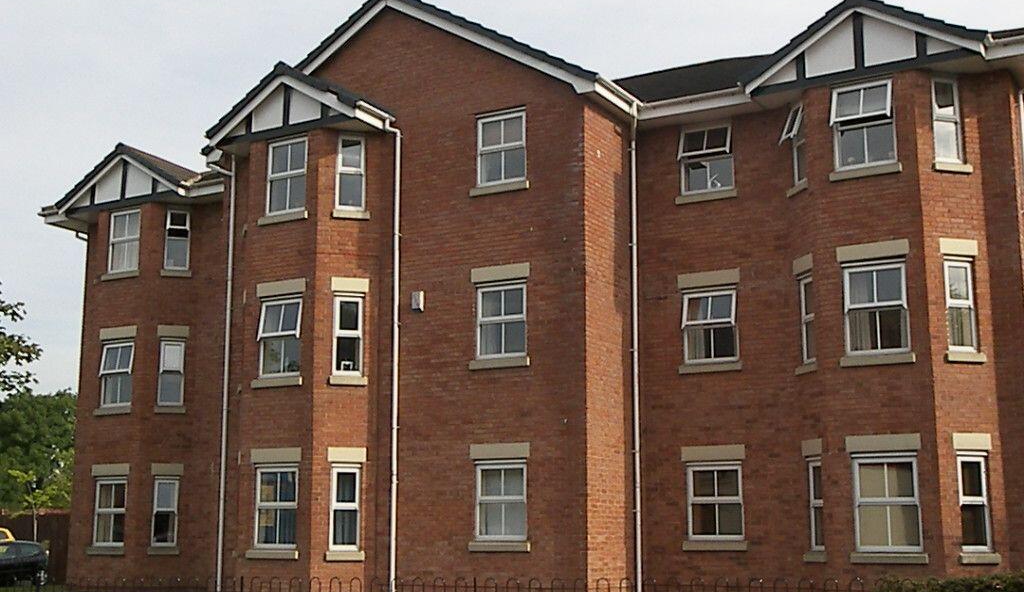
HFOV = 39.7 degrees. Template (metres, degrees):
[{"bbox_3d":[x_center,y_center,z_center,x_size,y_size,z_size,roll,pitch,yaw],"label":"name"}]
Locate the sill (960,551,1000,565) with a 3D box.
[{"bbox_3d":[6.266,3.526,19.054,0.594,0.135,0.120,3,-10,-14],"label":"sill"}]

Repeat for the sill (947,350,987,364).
[{"bbox_3d":[6.194,0.832,19.405,0.610,0.140,0.120,3,-10,-14],"label":"sill"}]

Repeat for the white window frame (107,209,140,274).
[{"bbox_3d":[-7.713,-1.079,28.298,0.880,1.220,0.080,-6,-11,30],"label":"white window frame"}]

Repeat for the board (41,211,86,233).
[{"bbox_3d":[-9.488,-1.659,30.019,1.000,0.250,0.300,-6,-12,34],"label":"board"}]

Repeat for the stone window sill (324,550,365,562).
[{"bbox_3d":[-2.576,4.020,21.970,0.608,0.130,0.150,2,-10,-13],"label":"stone window sill"}]

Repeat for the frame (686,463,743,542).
[{"bbox_3d":[3.094,3.113,21.503,0.885,1.165,0.070,-6,-12,29],"label":"frame"}]

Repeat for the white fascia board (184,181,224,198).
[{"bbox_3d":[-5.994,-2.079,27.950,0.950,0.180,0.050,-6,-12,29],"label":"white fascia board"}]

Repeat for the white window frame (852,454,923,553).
[{"bbox_3d":[5.142,2.829,19.430,0.940,1.330,0.100,-6,-12,34],"label":"white window frame"}]

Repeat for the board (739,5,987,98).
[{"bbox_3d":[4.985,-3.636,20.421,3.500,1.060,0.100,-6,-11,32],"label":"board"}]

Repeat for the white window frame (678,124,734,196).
[{"bbox_3d":[3.087,-2.213,22.543,0.920,1.120,0.220,-6,-11,32],"label":"white window frame"}]

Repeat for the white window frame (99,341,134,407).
[{"bbox_3d":[-7.772,1.520,27.939,0.910,1.300,0.150,-6,-12,34],"label":"white window frame"}]

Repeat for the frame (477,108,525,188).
[{"bbox_3d":[-0.147,-2.287,21.966,0.905,1.130,0.080,-6,-12,30],"label":"frame"}]

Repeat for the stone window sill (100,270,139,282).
[{"bbox_3d":[-7.680,-0.405,28.044,1.020,0.140,0.120,-6,-11,30],"label":"stone window sill"}]

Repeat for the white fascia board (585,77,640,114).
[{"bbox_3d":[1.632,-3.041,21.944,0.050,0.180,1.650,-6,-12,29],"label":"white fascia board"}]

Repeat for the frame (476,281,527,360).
[{"bbox_3d":[-0.139,0.377,21.567,0.880,1.180,0.080,-6,-11,30],"label":"frame"}]

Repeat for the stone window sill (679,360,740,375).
[{"bbox_3d":[3.070,1.114,21.809,1.020,0.135,0.150,-6,-12,29],"label":"stone window sill"}]

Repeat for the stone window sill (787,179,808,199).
[{"bbox_3d":[4.255,-1.599,21.173,0.140,0.140,0.600,2,-10,-13],"label":"stone window sill"}]

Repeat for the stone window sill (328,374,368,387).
[{"bbox_3d":[-2.573,1.343,22.372,0.610,0.140,0.120,3,-10,-14],"label":"stone window sill"}]

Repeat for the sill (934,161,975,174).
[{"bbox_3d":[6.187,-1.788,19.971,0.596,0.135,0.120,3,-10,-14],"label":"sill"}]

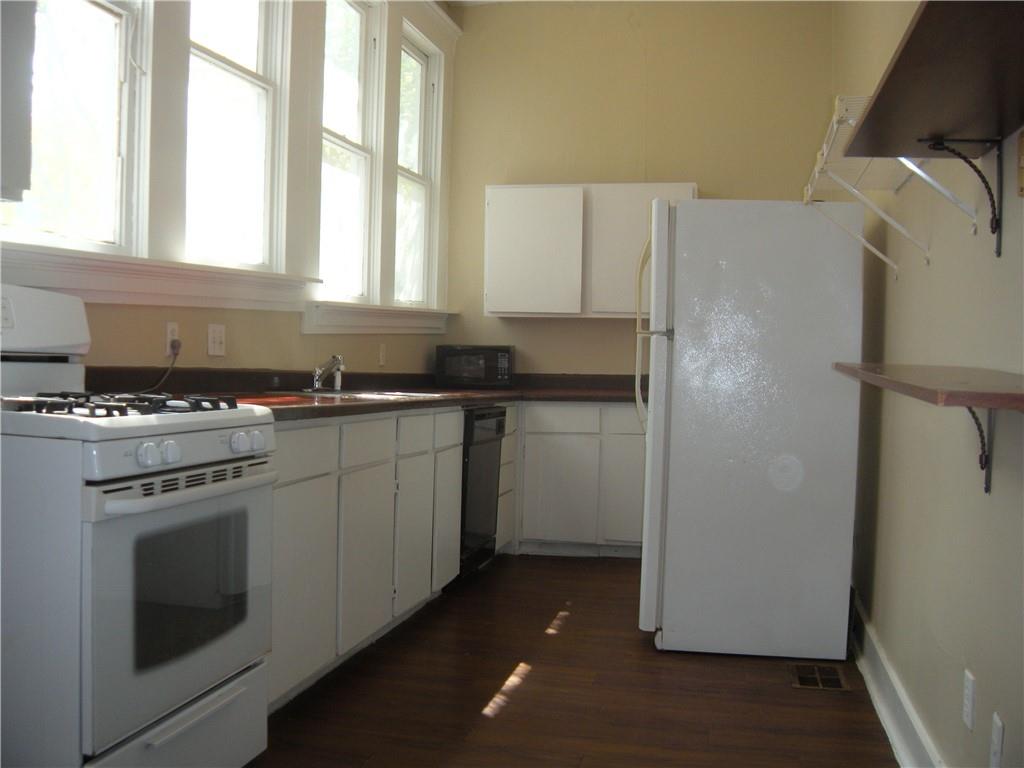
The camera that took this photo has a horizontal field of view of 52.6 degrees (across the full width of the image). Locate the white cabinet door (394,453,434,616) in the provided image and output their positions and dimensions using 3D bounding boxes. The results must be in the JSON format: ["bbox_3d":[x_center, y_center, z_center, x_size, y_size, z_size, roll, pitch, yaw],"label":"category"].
[{"bbox_3d":[-0.411,0.609,4.300,0.022,0.621,0.467,2,1,14],"label":"white cabinet door"}]

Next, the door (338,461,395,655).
[{"bbox_3d":[-0.534,0.614,3.797,0.022,0.616,0.528,2,1,14],"label":"door"}]

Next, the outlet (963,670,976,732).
[{"bbox_3d":[0.954,0.658,2.160,0.010,0.115,0.072,2,1,12],"label":"outlet"}]

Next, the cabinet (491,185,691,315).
[{"bbox_3d":[0.477,-0.781,6.208,1.220,0.760,0.320,2,1,9],"label":"cabinet"}]

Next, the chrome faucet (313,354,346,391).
[{"bbox_3d":[-0.761,-0.048,4.330,0.150,0.155,0.100,2,1,10],"label":"chrome faucet"}]

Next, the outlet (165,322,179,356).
[{"bbox_3d":[-1.135,-0.149,3.460,0.010,0.115,0.072,2,1,12],"label":"outlet"}]

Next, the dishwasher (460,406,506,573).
[{"bbox_3d":[-0.414,0.531,5.210,0.600,0.860,0.610,2,1,11],"label":"dishwasher"}]

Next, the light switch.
[{"bbox_3d":[-1.073,-0.158,3.760,0.010,0.115,0.116,2,1,12],"label":"light switch"}]

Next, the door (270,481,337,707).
[{"bbox_3d":[-0.663,0.617,3.270,0.022,0.628,0.520,2,1,14],"label":"door"}]

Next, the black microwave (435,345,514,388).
[{"bbox_3d":[-0.206,-0.097,6.164,0.445,0.255,0.330,2,1,7],"label":"black microwave"}]

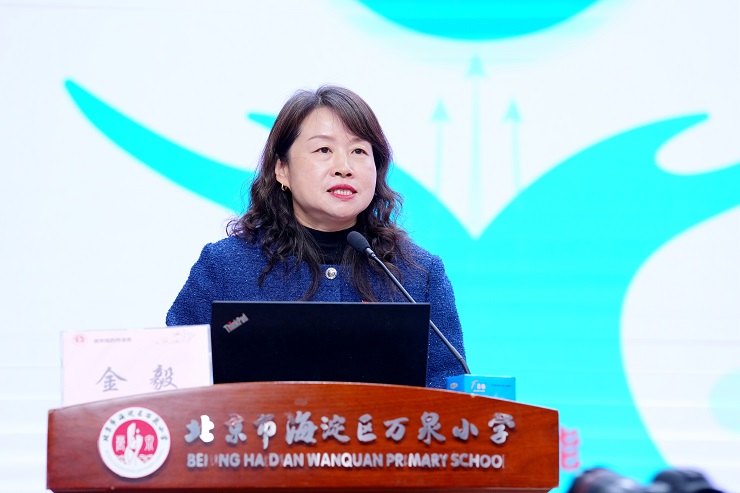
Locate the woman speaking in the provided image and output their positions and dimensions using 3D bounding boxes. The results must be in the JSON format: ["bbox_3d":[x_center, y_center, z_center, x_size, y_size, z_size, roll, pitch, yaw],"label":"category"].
[{"bbox_3d":[-0.087,0.542,4.485,0.480,1.620,0.360,1,-6,-8],"label":"woman speaking"}]

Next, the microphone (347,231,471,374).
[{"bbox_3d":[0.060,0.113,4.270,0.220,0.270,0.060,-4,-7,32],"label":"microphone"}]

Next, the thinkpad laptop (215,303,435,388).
[{"bbox_3d":[-0.088,0.199,4.253,0.322,0.200,0.330,1,-6,-6],"label":"thinkpad laptop"}]

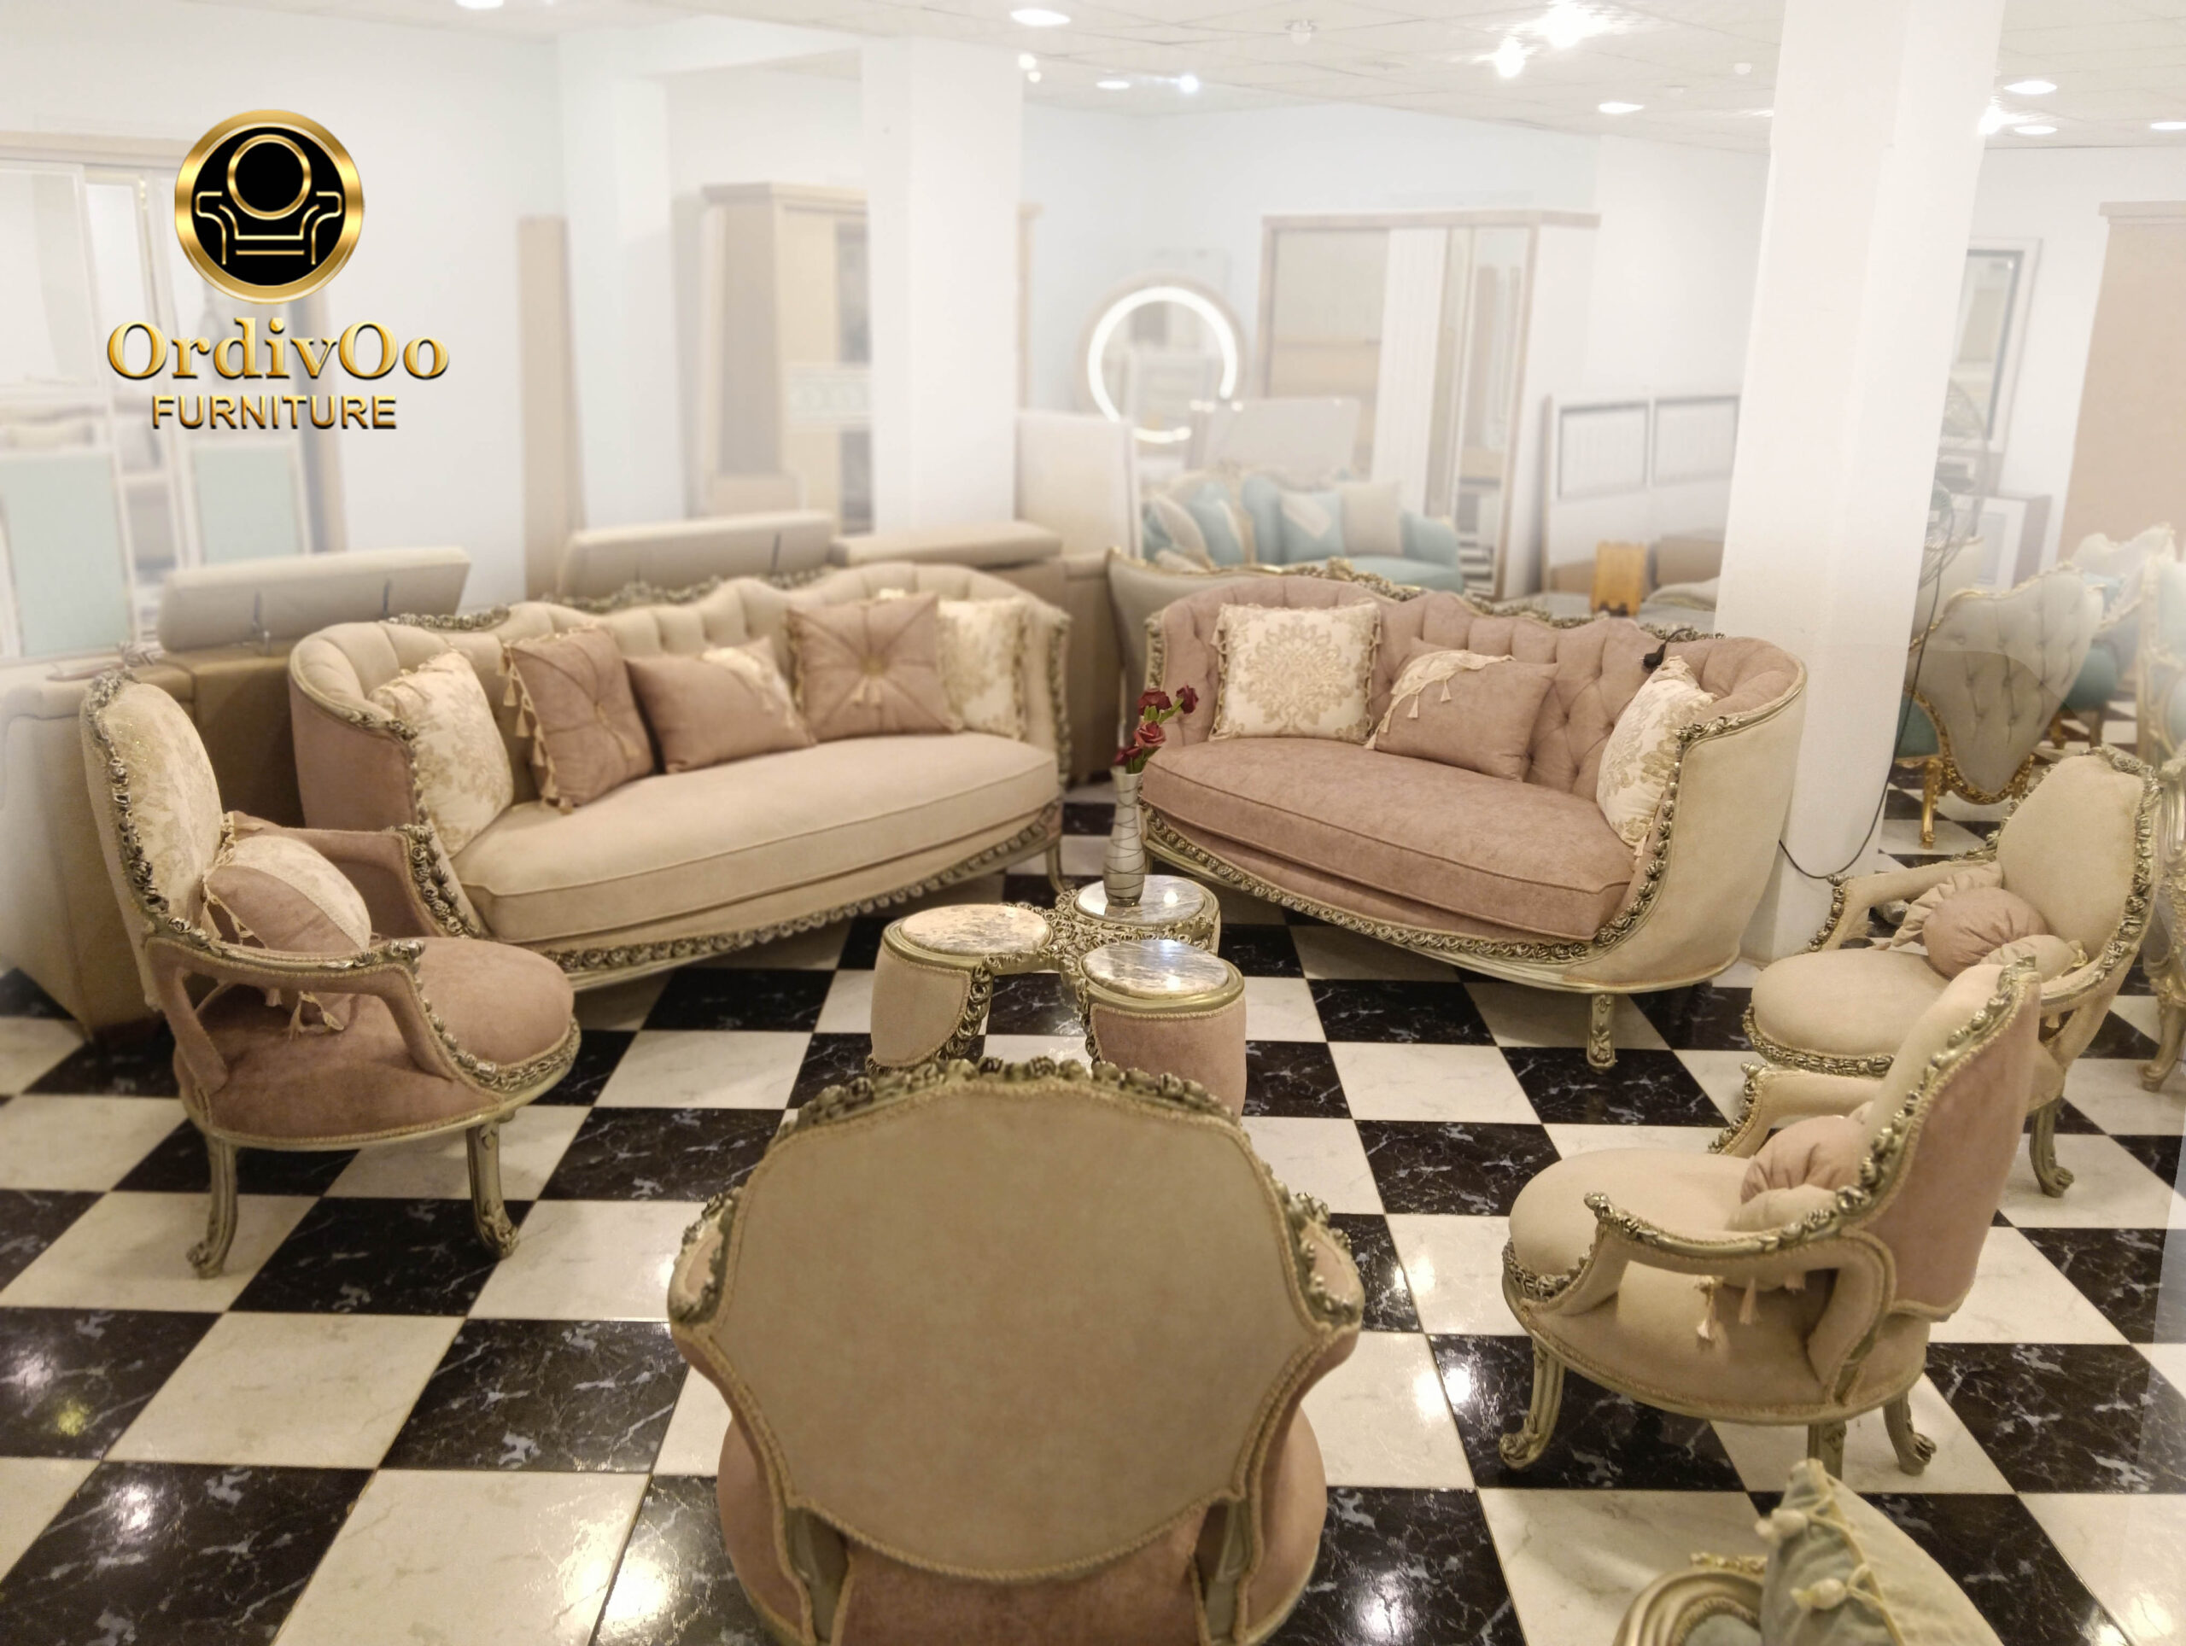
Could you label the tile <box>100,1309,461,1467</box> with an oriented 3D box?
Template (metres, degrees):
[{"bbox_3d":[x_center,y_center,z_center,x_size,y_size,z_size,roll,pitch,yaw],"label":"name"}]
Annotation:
[{"bbox_3d":[-1.268,0.900,2.716,0.410,0.010,0.410,1,16,-1],"label":"tile"}]

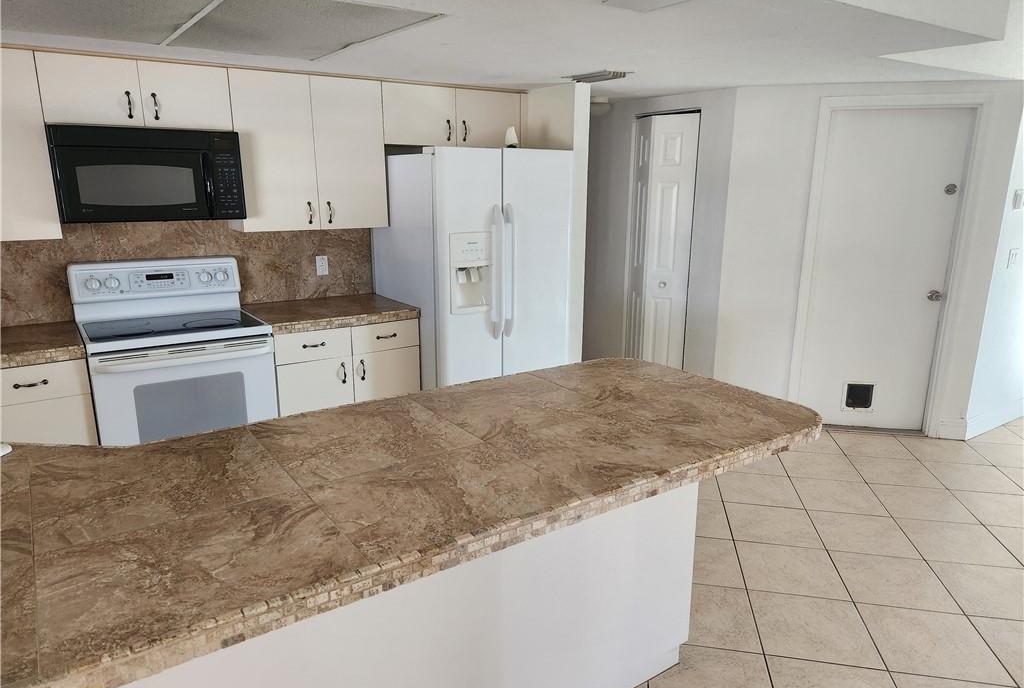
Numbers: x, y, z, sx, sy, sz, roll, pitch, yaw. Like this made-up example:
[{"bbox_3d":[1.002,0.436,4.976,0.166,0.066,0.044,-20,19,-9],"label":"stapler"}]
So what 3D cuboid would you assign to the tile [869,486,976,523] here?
[{"bbox_3d":[2.120,0.824,3.522,0.396,0.010,0.396,3,14,11],"label":"tile"}]

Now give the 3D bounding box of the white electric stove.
[{"bbox_3d":[-1.651,0.216,3.383,0.762,1.195,0.690,-8,16,-32],"label":"white electric stove"}]

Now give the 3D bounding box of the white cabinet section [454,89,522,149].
[{"bbox_3d":[-0.226,-1.370,4.201,0.454,0.323,0.330,-9,16,-33],"label":"white cabinet section"}]

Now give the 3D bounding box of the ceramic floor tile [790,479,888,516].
[{"bbox_3d":[1.729,0.803,3.595,0.396,0.010,0.396,3,14,11],"label":"ceramic floor tile"}]

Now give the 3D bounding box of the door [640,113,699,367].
[{"bbox_3d":[1.108,-0.553,4.830,0.310,2.030,0.034,8,16,29],"label":"door"}]

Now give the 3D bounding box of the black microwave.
[{"bbox_3d":[-1.733,-0.805,3.255,0.760,0.408,0.400,-8,16,-32],"label":"black microwave"}]

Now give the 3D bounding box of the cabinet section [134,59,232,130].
[{"bbox_3d":[-1.592,-1.178,3.301,0.387,0.292,0.330,-9,16,-33],"label":"cabinet section"}]

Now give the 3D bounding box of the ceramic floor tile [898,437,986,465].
[{"bbox_3d":[2.664,0.662,4.209,0.396,0.010,0.396,3,14,11],"label":"ceramic floor tile"}]

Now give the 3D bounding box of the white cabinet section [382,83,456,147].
[{"bbox_3d":[-0.602,-1.313,3.954,0.454,0.323,0.330,-9,16,-33],"label":"white cabinet section"}]

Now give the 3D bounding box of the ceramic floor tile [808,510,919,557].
[{"bbox_3d":[1.664,0.903,3.239,0.403,0.010,0.397,3,14,10],"label":"ceramic floor tile"}]

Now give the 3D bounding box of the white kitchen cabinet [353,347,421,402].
[{"bbox_3d":[-0.834,0.281,3.916,0.388,0.634,0.580,-9,17,-35],"label":"white kitchen cabinet"}]

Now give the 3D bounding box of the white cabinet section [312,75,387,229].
[{"bbox_3d":[-0.868,-1.014,3.655,0.396,0.770,0.020,-9,17,-35],"label":"white cabinet section"}]

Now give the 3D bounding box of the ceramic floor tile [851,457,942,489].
[{"bbox_3d":[2.205,0.740,3.924,0.403,0.010,0.397,3,14,10],"label":"ceramic floor tile"}]

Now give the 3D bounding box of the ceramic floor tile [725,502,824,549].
[{"bbox_3d":[1.262,0.874,3.288,0.396,0.010,0.396,3,14,11],"label":"ceramic floor tile"}]

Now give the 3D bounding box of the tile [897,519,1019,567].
[{"bbox_3d":[2.064,0.924,3.169,0.403,0.010,0.397,3,14,10],"label":"tile"}]

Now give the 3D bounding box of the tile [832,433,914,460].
[{"bbox_3d":[2.276,0.648,4.302,0.403,0.010,0.397,3,14,10],"label":"tile"}]

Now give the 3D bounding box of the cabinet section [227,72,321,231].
[{"bbox_3d":[-1.188,-0.965,3.435,0.386,0.775,0.022,-8,16,-32],"label":"cabinet section"}]

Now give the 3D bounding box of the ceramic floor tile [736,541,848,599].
[{"bbox_3d":[1.193,0.975,2.930,0.403,0.010,0.397,3,14,10],"label":"ceramic floor tile"}]

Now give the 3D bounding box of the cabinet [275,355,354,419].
[{"bbox_3d":[-1.151,0.332,3.695,0.387,0.634,0.580,-9,17,-35],"label":"cabinet"}]

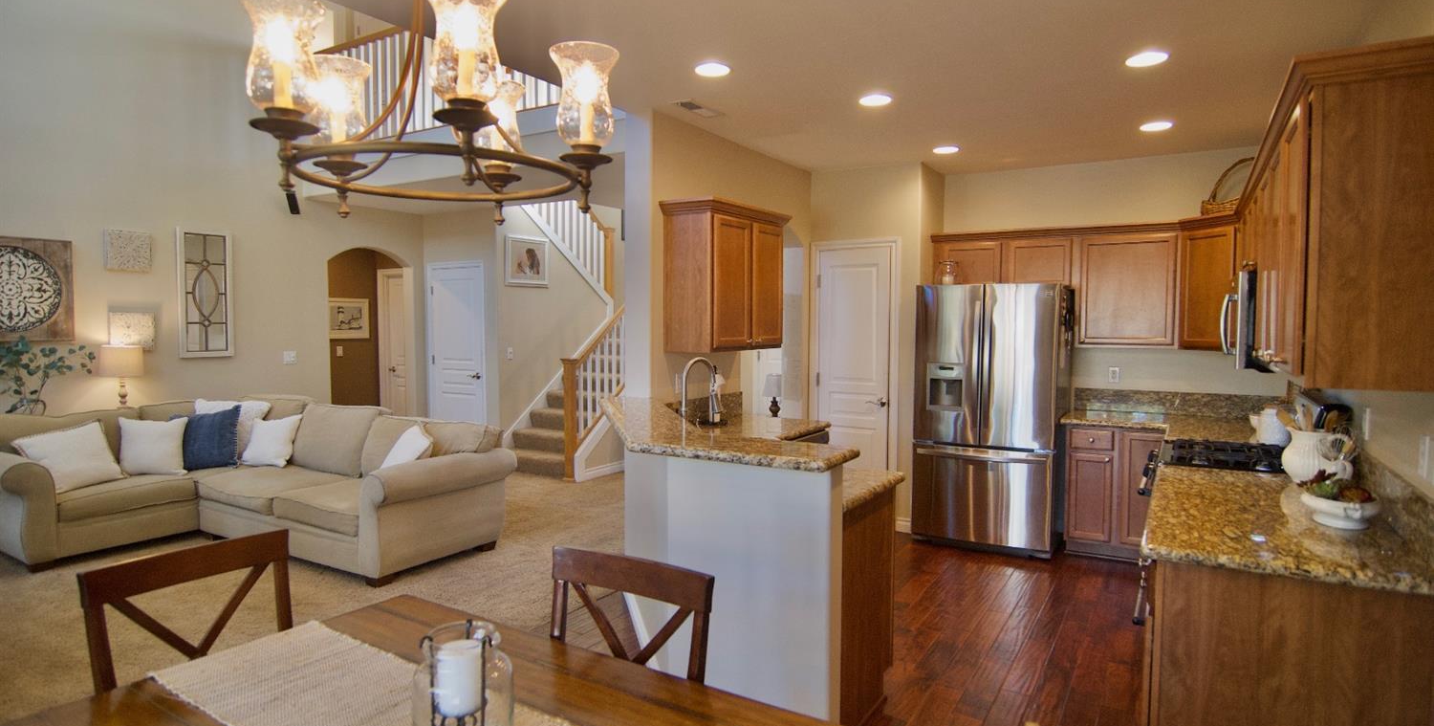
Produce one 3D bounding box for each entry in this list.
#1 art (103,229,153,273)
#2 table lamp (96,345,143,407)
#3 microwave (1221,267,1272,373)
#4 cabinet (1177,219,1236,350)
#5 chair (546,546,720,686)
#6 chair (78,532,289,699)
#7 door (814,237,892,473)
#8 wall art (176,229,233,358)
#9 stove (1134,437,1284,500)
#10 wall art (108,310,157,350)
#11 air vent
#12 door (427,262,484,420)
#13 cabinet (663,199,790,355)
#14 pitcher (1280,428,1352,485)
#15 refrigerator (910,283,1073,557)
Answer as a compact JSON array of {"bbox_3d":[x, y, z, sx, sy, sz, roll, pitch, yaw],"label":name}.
[{"bbox_3d":[-4.815,-0.911,5.865,0.050,0.305,0.300,2,3,33],"label":"art"},{"bbox_3d":[-4.451,0.120,5.372,0.260,0.500,0.260,2,3,33],"label":"table lamp"},{"bbox_3d":[2.382,-0.169,3.001,0.430,0.410,0.760,2,3,33],"label":"microwave"},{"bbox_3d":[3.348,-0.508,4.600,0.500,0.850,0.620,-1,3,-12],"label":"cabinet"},{"bbox_3d":[-0.335,0.972,1.577,0.470,0.960,0.540,2,3,30],"label":"chair"},{"bbox_3d":[-1.096,0.930,1.633,0.520,0.930,0.450,2,4,39],"label":"chair"},{"bbox_3d":[1.005,0.180,5.335,0.600,2.060,0.060,2,3,33],"label":"door"},{"bbox_3d":[-4.511,-0.603,6.351,0.045,1.100,0.420,2,3,33],"label":"wall art"},{"bbox_3d":[2.261,0.846,3.131,0.700,0.940,0.760,2,3,33],"label":"stove"},{"bbox_3d":[-4.516,-0.241,5.546,0.040,0.300,0.295,2,3,33],"label":"wall art"},{"bbox_3d":[-0.093,-1.411,3.986,0.150,0.020,0.330,2,3,33],"label":"air vent"},{"bbox_3d":[-2.869,0.053,7.920,0.930,2.160,0.060,2,3,33],"label":"door"},{"bbox_3d":[0.075,-0.495,4.352,0.360,0.850,0.890,2,3,33],"label":"cabinet"},{"bbox_3d":[2.201,0.340,2.631,0.205,0.200,0.160,2,4,41],"label":"pitcher"},{"bbox_3d":[1.919,0.350,4.995,0.900,1.760,0.800,2,3,33],"label":"refrigerator"}]

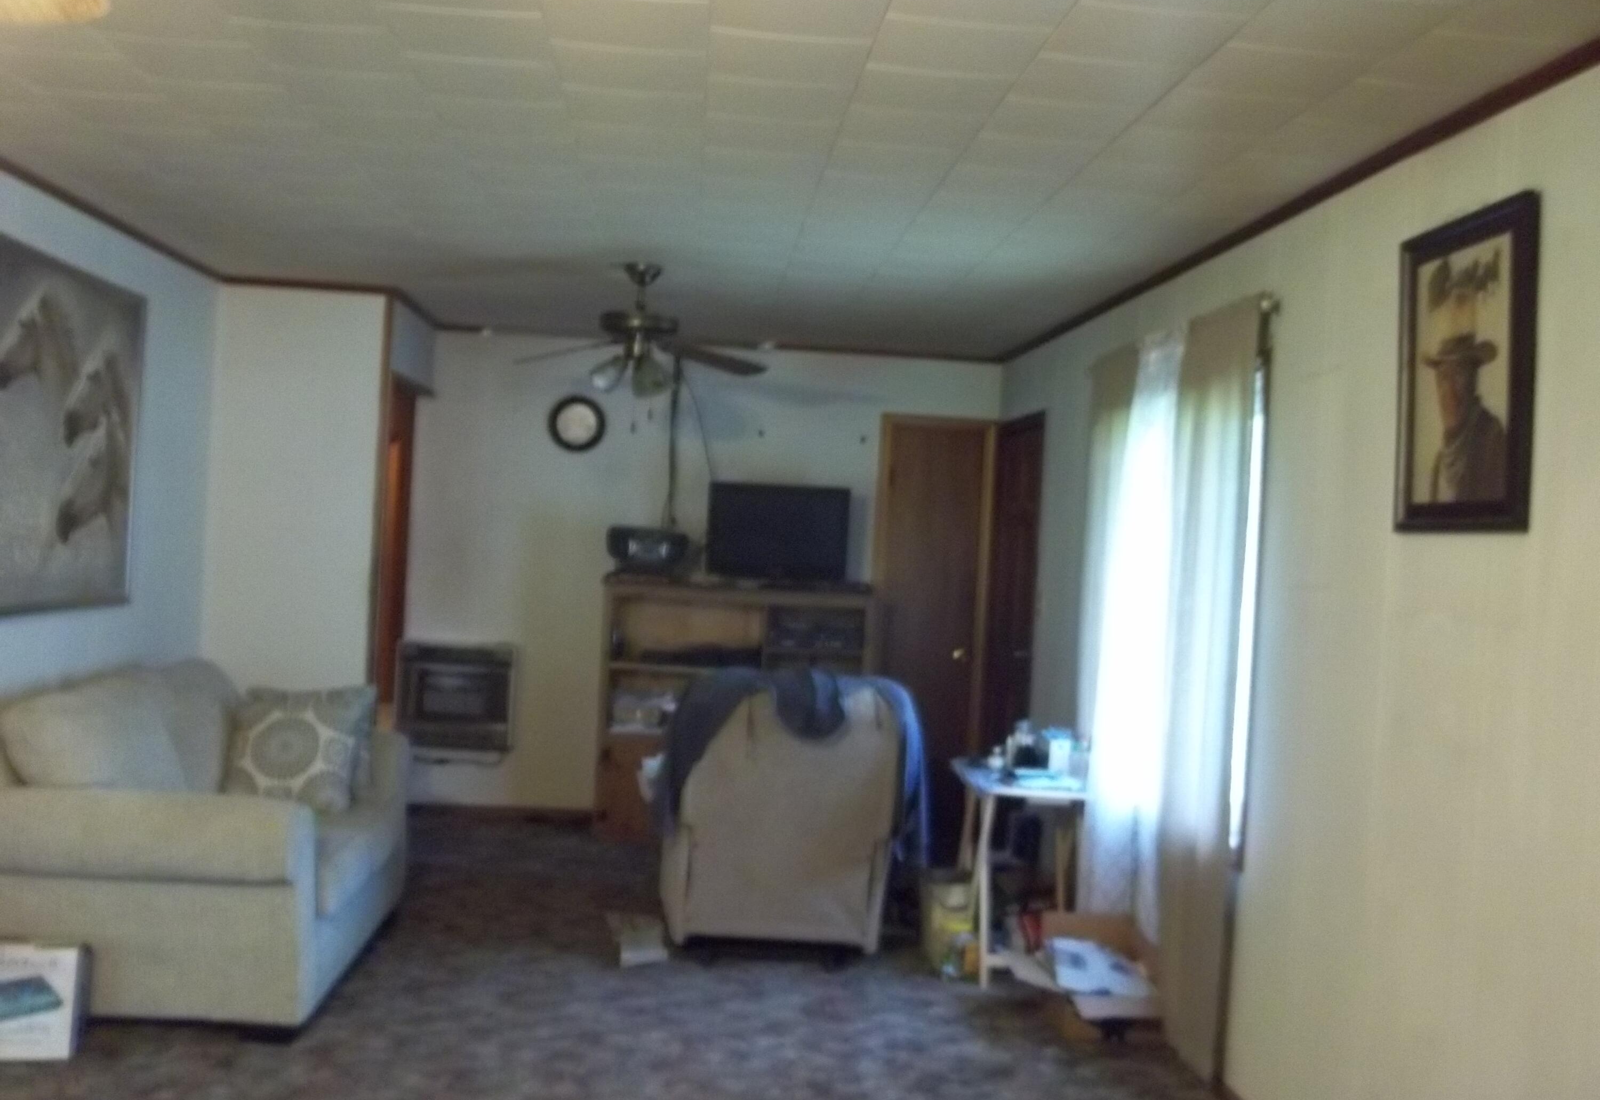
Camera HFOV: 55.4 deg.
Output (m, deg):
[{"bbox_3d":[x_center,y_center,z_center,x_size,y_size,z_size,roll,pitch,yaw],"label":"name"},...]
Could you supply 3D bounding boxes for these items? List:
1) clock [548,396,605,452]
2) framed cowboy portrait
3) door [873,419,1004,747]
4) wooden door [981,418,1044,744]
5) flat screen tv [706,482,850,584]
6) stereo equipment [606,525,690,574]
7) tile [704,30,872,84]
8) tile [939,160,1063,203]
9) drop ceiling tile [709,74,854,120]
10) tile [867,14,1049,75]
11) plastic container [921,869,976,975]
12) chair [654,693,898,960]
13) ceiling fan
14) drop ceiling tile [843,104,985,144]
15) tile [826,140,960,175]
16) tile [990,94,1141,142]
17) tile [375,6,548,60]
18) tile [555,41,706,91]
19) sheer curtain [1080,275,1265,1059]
[{"bbox_3d":[-1.073,-0.602,7.355,0.272,0.272,0.045,3,0,-4],"label":"clock"},{"bbox_3d":[1.289,-0.345,2.977,0.027,0.610,0.478,3,0,-4],"label":"framed cowboy portrait"},{"bbox_3d":[0.638,0.373,7.510,0.585,2.045,0.080,3,1,-4],"label":"door"},{"bbox_3d":[1.006,0.405,7.320,0.070,2.073,1.022,3,1,-4],"label":"wooden door"},{"bbox_3d":[-0.106,-0.075,7.533,0.700,0.480,0.140,3,1,-4],"label":"flat screen tv"},{"bbox_3d":[-0.709,0.007,7.188,0.380,0.225,0.220,3,1,-4],"label":"stereo equipment"},{"bbox_3d":[-0.024,-0.989,3.051,0.307,0.020,0.303,3,1,-4],"label":"tile"},{"bbox_3d":[0.515,-0.940,3.873,0.305,0.016,0.300,3,0,-4],"label":"tile"},{"bbox_3d":[-0.046,-0.970,3.286,0.305,0.020,0.305,3,1,-4],"label":"drop ceiling tile"},{"bbox_3d":[0.300,-0.971,2.931,0.307,0.020,0.303,3,1,-4],"label":"tile"},{"bbox_3d":[0.483,1.212,4.972,0.160,0.325,0.200,3,0,-4],"label":"plastic container"},{"bbox_3d":[-0.102,0.914,5.659,0.820,1.004,0.920,3,1,-8],"label":"chair"},{"bbox_3d":[-0.571,-0.789,5.498,1.100,0.480,1.100,3,1,-4],"label":"ceiling fan"},{"bbox_3d":[0.247,-0.958,3.461,0.305,0.020,0.305,3,1,-4],"label":"drop ceiling tile"},{"bbox_3d":[0.224,-0.953,3.695,0.305,0.016,0.300,3,0,-4],"label":"tile"},{"bbox_3d":[0.570,-0.945,3.332,0.305,0.020,0.305,3,1,-4],"label":"tile"},{"bbox_3d":[-0.633,-0.995,2.942,0.305,0.020,0.305,3,1,-4],"label":"tile"},{"bbox_3d":[-0.339,-0.982,3.108,0.305,0.020,0.305,3,1,-4],"label":"tile"},{"bbox_3d":[1.135,0.383,4.987,0.110,2.134,1.716,3,1,-4],"label":"sheer curtain"}]

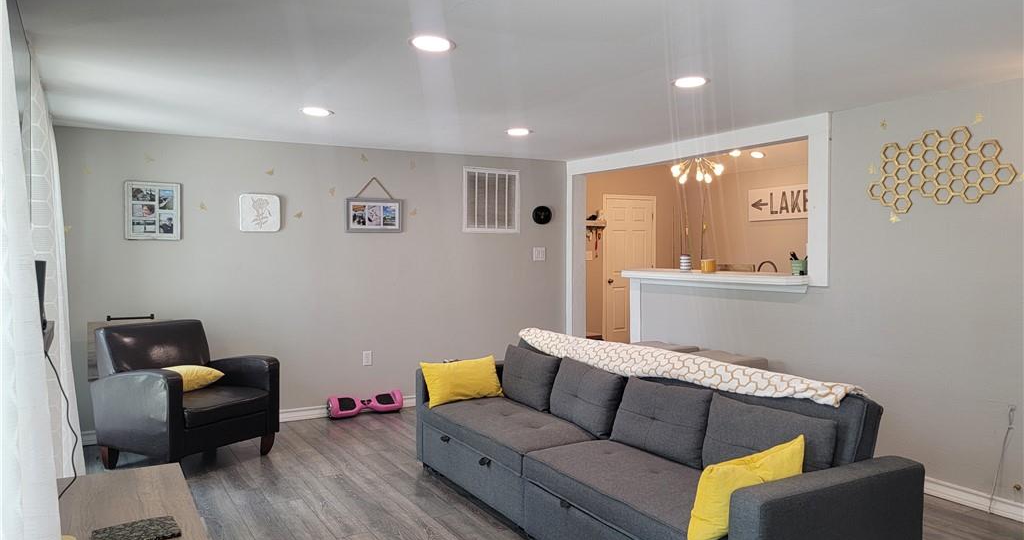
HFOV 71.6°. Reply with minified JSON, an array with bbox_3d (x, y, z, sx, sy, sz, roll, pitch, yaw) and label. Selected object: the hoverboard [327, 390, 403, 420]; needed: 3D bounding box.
[{"bbox_3d":[-1.181,1.094,5.764,0.610,0.170,0.185,-1,2,-30],"label":"hoverboard"}]

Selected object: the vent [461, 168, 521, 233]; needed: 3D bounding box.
[{"bbox_3d":[-0.174,-0.622,6.399,0.570,0.565,0.025,-1,2,-30],"label":"vent"}]

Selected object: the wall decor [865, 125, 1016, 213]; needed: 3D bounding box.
[{"bbox_3d":[2.275,-0.534,3.828,0.025,0.435,0.780,-1,2,-30],"label":"wall decor"}]

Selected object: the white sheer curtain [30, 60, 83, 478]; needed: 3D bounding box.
[{"bbox_3d":[-2.366,0.171,3.686,0.180,2.100,1.150,-1,2,-30],"label":"white sheer curtain"}]

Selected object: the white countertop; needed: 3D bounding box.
[{"bbox_3d":[1.531,0.074,5.311,0.420,0.085,1.700,-1,2,-30],"label":"white countertop"}]

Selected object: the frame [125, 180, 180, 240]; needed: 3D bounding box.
[{"bbox_3d":[-2.545,-0.418,5.045,0.345,0.405,0.025,-1,2,-30],"label":"frame"}]

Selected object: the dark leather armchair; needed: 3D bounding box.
[{"bbox_3d":[-2.129,0.791,4.646,0.835,0.850,0.800,1,2,31],"label":"dark leather armchair"}]

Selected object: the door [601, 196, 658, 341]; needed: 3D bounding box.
[{"bbox_3d":[1.672,0.004,9.918,0.910,2.060,0.080,-1,2,-30],"label":"door"}]

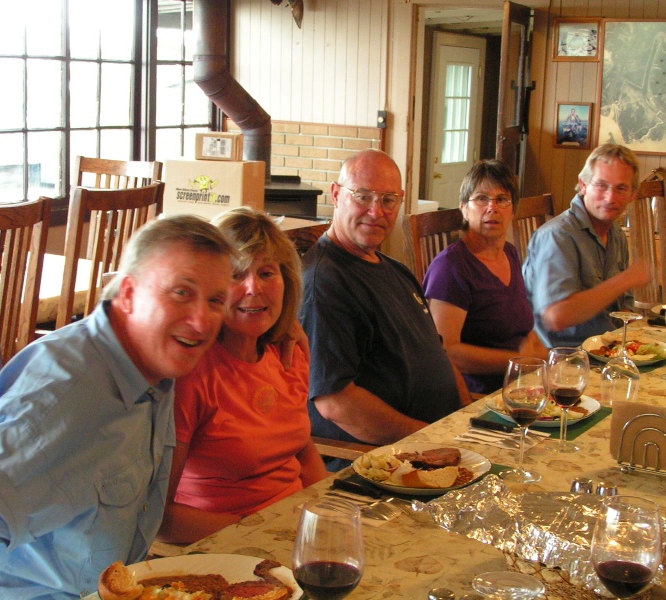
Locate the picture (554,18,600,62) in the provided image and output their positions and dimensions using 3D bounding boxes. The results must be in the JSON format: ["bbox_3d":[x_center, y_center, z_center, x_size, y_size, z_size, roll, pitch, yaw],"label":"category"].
[{"bbox_3d":[1.359,-1.446,7.200,0.270,0.243,0.025,7,11,27],"label":"picture"}]

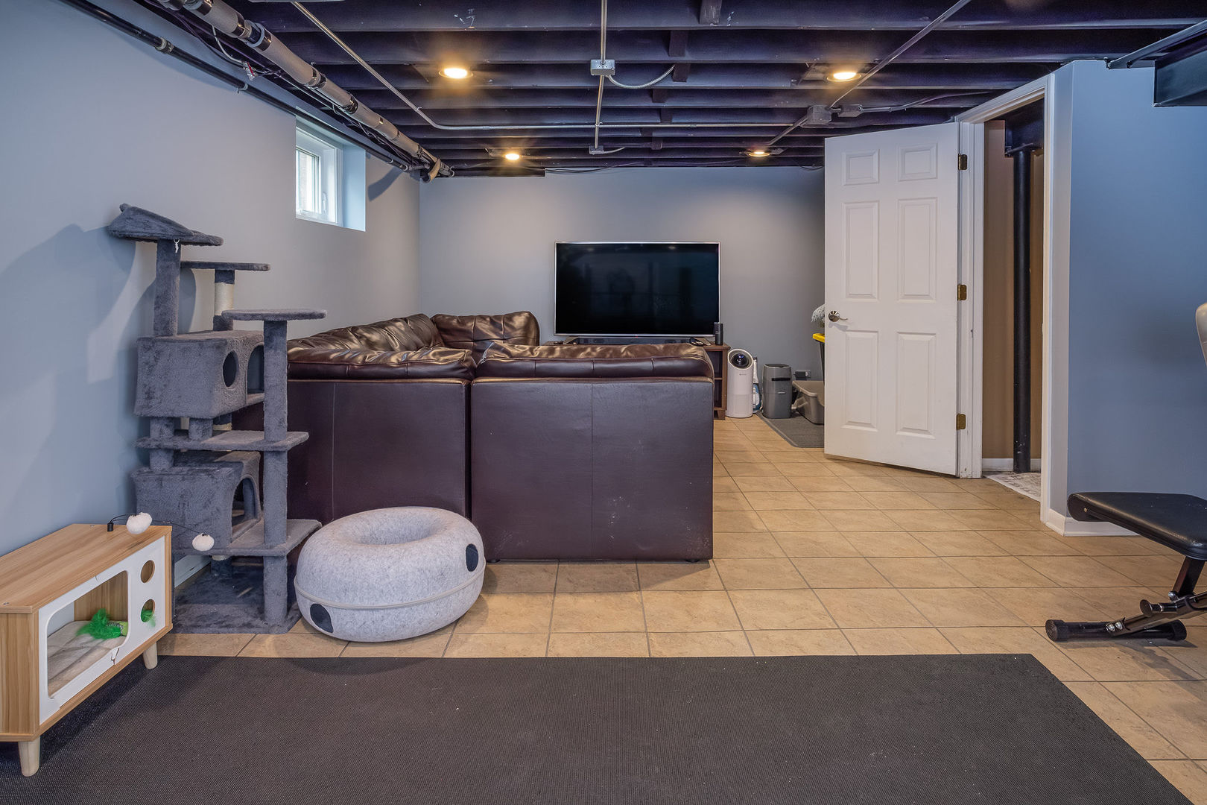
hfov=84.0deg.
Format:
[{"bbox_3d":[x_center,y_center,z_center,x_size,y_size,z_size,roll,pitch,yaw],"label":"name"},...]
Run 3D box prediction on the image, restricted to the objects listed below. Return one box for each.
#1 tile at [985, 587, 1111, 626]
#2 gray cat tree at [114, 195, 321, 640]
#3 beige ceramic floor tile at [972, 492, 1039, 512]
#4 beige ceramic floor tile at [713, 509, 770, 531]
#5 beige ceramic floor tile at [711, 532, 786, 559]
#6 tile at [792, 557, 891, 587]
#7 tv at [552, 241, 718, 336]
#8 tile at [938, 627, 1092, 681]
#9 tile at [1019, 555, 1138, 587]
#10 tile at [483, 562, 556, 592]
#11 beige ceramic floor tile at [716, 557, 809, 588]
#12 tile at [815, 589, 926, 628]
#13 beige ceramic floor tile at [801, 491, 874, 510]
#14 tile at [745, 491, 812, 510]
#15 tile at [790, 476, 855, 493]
[{"bbox_3d":[1.572,0.729,2.373,0.311,0.010,0.298,0,9,-1],"label":"tile"},{"bbox_3d":[-1.245,0.045,2.320,0.570,1.340,0.590,0,9,-1],"label":"gray cat tree"},{"bbox_3d":[2.179,0.520,3.555,0.289,0.010,0.298,0,9,-1],"label":"beige ceramic floor tile"},{"bbox_3d":[0.595,0.559,3.145,0.305,0.010,0.292,0,9,-1],"label":"beige ceramic floor tile"},{"bbox_3d":[0.614,0.628,2.948,0.311,0.010,0.298,0,9,-1],"label":"beige ceramic floor tile"},{"bbox_3d":[0.934,0.679,2.658,0.311,0.010,0.298,0,9,-1],"label":"tile"},{"bbox_3d":[0.303,-0.998,5.930,1.460,0.835,0.060,0,9,-1],"label":"tv"},{"bbox_3d":[1.259,0.781,2.075,0.311,0.010,0.298,0,9,-1],"label":"tile"},{"bbox_3d":[1.811,0.649,2.567,0.302,0.010,0.288,0,10,-1],"label":"tile"},{"bbox_3d":[-0.330,0.675,2.610,0.307,0.010,0.300,0,10,0],"label":"tile"},{"bbox_3d":[0.604,0.660,2.583,0.305,0.010,0.292,0,9,-1],"label":"beige ceramic floor tile"},{"bbox_3d":[0.917,0.710,2.307,0.305,0.010,0.292,0,9,-1],"label":"tile"},{"bbox_3d":[1.185,0.501,3.386,0.302,0.010,0.288,0,10,-1],"label":"beige ceramic floor tile"},{"bbox_3d":[0.913,0.519,3.502,0.307,0.010,0.300,0,10,0],"label":"tile"},{"bbox_3d":[1.223,0.467,3.798,0.307,0.010,0.300,0,10,0],"label":"tile"}]

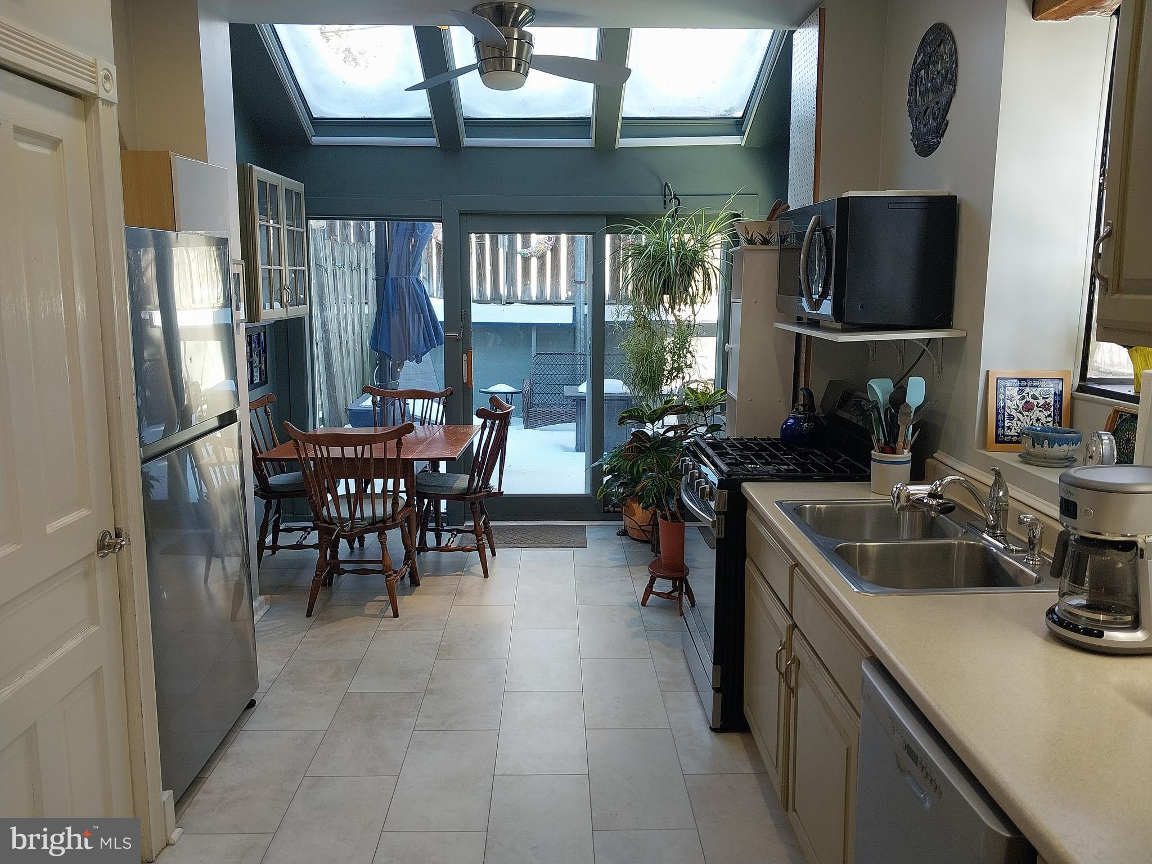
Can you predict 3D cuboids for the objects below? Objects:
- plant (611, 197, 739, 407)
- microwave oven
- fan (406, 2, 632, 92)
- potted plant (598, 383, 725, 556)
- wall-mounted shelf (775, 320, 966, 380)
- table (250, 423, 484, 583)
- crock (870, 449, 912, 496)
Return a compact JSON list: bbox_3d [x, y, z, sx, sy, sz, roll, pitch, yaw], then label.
[{"bbox_3d":[0.610,-0.791,5.291,0.764,1.258,0.572,0,11,-1],"label":"plant"},{"bbox_3d":[0.997,-0.607,3.102,0.390,0.416,0.718,0,11,-1],"label":"microwave oven"},{"bbox_3d":[-0.254,-1.524,3.437,1.030,0.300,1.030,0,10,-1],"label":"fan"},{"bbox_3d":[0.450,0.247,4.967,0.680,0.960,0.660,0,10,-1],"label":"potted plant"},{"bbox_3d":[1.020,-0.300,3.112,0.406,0.180,0.749,0,11,-1],"label":"wall-mounted shelf"},{"bbox_3d":[-1.048,0.410,4.663,0.965,0.732,0.880,0,10,-1],"label":"table"},{"bbox_3d":[1.055,0.133,2.893,0.136,0.138,0.136,0,10,-1],"label":"crock"}]

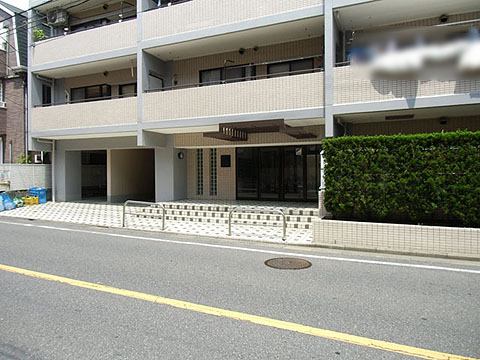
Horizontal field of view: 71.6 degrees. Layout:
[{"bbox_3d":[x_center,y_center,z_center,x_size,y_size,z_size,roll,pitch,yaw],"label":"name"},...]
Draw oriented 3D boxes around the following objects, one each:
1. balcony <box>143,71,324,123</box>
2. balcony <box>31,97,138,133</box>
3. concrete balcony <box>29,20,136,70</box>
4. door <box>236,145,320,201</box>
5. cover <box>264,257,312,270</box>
[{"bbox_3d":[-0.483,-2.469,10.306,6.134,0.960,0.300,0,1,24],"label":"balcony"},{"bbox_3d":[-6.184,-2.513,13.016,5.642,0.950,0.250,0,1,24],"label":"balcony"},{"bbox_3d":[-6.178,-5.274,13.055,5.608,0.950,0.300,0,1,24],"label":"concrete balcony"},{"bbox_3d":[1.313,-0.241,11.848,3.128,1.980,0.150,0,1,24],"label":"door"},{"bbox_3d":[0.840,1.476,5.862,0.830,0.050,0.830,0,1,0],"label":"cover"}]

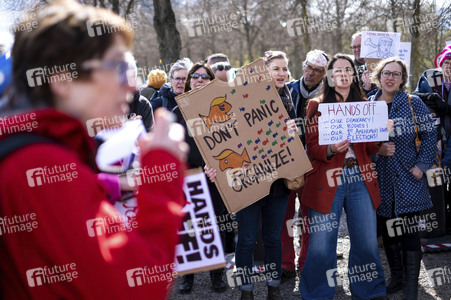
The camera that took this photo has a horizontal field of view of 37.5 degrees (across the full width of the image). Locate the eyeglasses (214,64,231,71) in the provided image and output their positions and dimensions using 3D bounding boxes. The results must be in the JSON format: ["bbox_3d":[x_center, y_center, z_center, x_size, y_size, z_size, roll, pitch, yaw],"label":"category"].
[{"bbox_3d":[-0.022,-0.709,5.720,0.143,0.045,0.140,-2,5,-25],"label":"eyeglasses"}]

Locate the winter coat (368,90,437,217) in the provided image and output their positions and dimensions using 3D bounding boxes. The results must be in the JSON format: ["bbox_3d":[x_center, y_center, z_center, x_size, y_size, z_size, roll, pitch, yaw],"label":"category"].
[{"bbox_3d":[1.227,0.021,4.680,0.530,0.860,0.360,2,5,20],"label":"winter coat"}]

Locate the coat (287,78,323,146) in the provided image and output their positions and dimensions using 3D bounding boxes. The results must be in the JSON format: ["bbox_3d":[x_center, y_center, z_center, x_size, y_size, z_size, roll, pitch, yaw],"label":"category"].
[{"bbox_3d":[0.629,-0.159,5.150,0.530,0.760,0.330,1,5,18],"label":"coat"}]

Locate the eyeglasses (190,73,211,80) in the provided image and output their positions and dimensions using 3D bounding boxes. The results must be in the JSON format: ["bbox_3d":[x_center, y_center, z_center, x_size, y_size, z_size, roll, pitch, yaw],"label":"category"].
[{"bbox_3d":[-0.187,-0.558,5.020,0.143,0.045,0.140,0,6,0],"label":"eyeglasses"}]

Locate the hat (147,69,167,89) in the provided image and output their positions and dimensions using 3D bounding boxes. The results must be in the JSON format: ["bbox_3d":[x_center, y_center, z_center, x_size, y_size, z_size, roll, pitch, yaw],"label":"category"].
[{"bbox_3d":[-0.728,-0.760,7.100,0.210,0.200,0.230,-1,5,-18],"label":"hat"}]

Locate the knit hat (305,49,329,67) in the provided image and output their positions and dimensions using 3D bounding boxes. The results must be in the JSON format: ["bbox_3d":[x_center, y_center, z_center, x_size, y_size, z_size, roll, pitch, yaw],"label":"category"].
[{"bbox_3d":[0.692,-0.698,5.020,0.190,0.140,0.210,17,9,23],"label":"knit hat"}]

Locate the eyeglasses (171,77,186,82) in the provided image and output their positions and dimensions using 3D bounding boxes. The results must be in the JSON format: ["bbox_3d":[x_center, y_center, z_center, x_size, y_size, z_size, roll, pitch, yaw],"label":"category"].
[{"bbox_3d":[-0.357,-0.566,5.300,0.140,0.042,0.140,-1,4,-9],"label":"eyeglasses"}]

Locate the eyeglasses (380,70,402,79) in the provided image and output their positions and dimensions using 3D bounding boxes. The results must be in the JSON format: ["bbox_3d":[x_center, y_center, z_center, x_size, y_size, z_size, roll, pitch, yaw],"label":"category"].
[{"bbox_3d":[1.166,-0.524,4.616,0.140,0.047,0.142,8,9,19],"label":"eyeglasses"}]

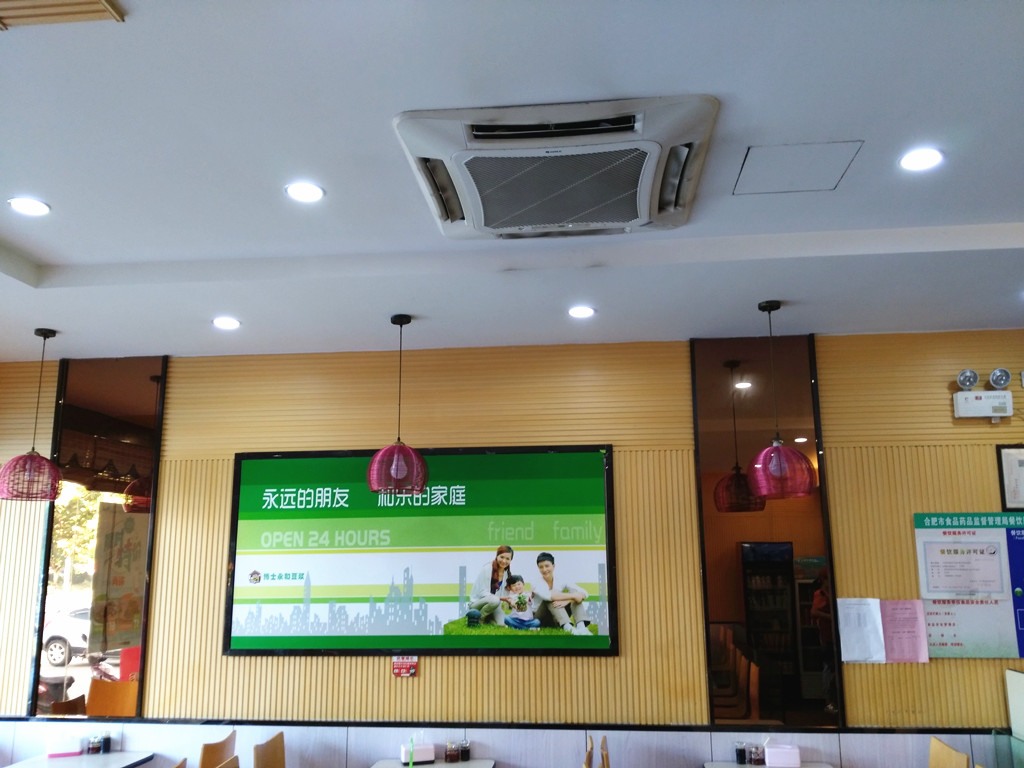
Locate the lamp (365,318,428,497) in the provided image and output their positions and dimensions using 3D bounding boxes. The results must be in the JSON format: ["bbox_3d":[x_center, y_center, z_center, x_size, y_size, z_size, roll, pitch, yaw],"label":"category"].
[{"bbox_3d":[-0.531,0.092,3.923,0.288,0.845,0.288,-2,-11,6],"label":"lamp"}]

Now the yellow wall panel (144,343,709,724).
[{"bbox_3d":[-0.500,0.770,4.463,2.970,1.970,0.050,-2,-11,6],"label":"yellow wall panel"}]

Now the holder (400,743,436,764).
[{"bbox_3d":[-0.470,1.857,4.152,0.152,0.082,0.095,2,-11,-14],"label":"holder"}]

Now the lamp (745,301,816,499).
[{"bbox_3d":[1.193,0.064,3.748,0.305,0.885,0.305,-2,-11,6],"label":"lamp"}]

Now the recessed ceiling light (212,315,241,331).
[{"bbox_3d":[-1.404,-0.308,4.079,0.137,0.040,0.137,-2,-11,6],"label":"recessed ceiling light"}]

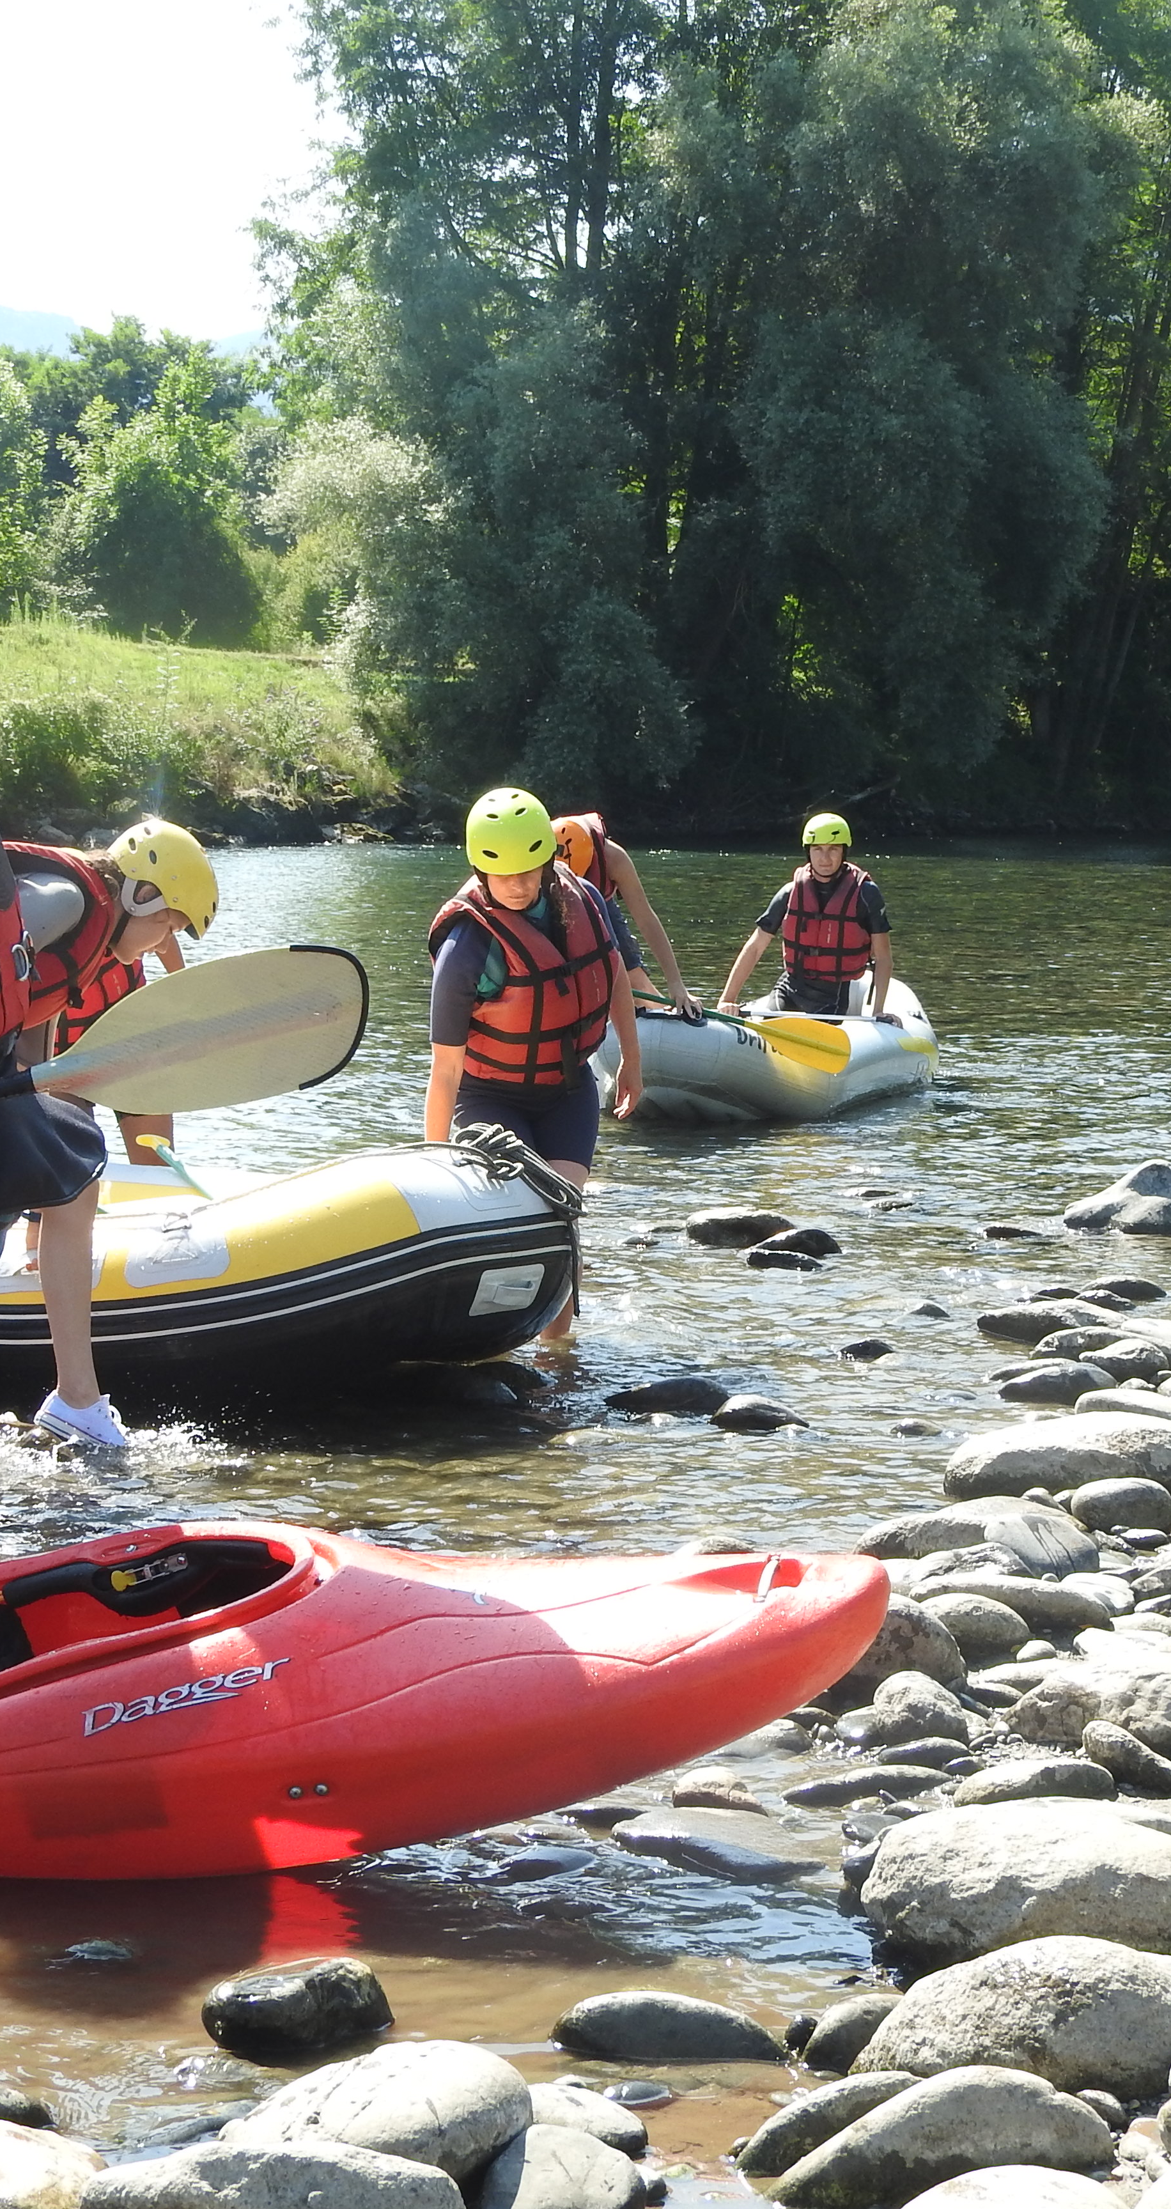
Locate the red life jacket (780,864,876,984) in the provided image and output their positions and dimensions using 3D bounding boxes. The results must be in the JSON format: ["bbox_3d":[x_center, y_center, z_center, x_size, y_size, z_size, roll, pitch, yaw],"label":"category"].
[{"bbox_3d":[1.079,-0.802,18.900,0.430,0.540,0.300,1,9,8],"label":"red life jacket"}]

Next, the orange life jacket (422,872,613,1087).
[{"bbox_3d":[-0.165,-0.315,10.700,0.460,0.530,0.320,-5,15,-11],"label":"orange life jacket"}]

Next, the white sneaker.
[{"bbox_3d":[-1.100,0.700,9.350,0.250,0.110,0.095,25,6,3],"label":"white sneaker"}]

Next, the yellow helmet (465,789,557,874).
[{"bbox_3d":[-0.188,-0.686,10.700,0.225,0.190,0.270,0,24,2],"label":"yellow helmet"}]

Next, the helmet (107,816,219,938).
[{"bbox_3d":[-0.896,-0.477,9.100,0.275,0.190,0.220,45,2,0],"label":"helmet"}]

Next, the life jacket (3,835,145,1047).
[{"bbox_3d":[-1.297,-0.342,9.650,0.520,0.310,0.440,-38,0,7],"label":"life jacket"}]

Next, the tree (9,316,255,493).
[{"bbox_3d":[-9.034,-12.528,85.000,4.900,6.400,4.900,0,4,0],"label":"tree"}]

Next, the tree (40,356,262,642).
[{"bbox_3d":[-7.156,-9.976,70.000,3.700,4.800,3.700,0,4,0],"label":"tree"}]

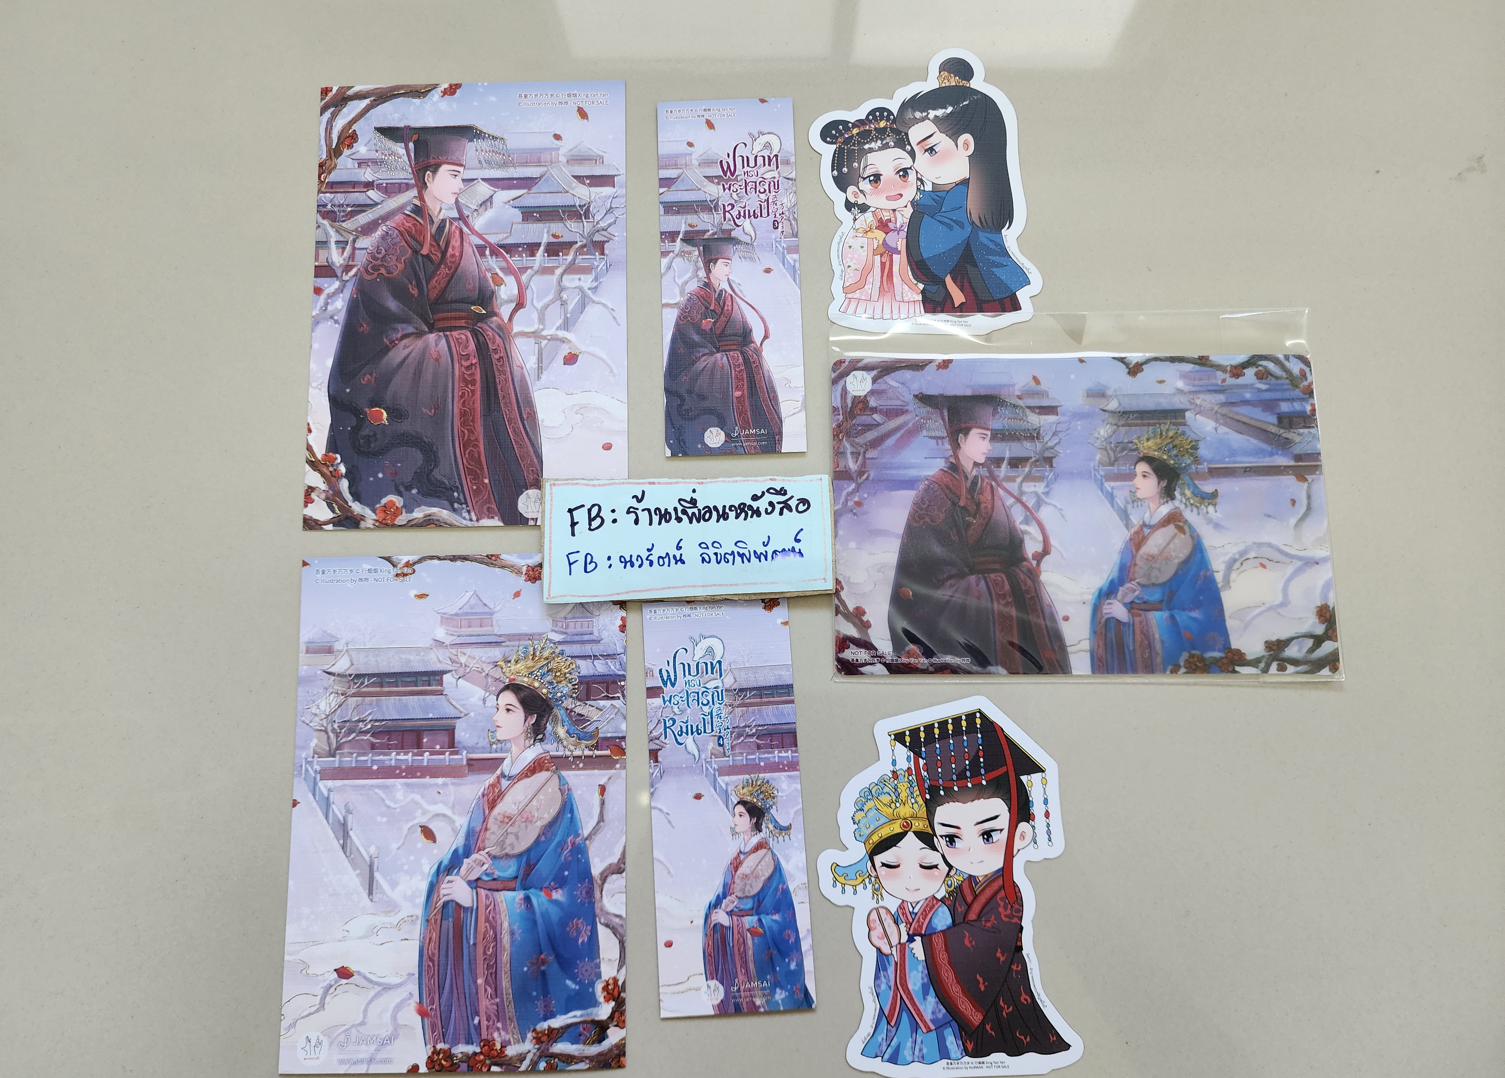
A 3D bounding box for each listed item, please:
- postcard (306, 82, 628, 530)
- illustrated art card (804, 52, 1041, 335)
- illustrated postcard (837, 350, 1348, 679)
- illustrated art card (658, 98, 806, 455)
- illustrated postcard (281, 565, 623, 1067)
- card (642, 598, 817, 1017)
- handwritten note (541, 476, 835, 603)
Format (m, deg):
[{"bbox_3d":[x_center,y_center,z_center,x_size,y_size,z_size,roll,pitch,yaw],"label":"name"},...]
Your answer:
[{"bbox_3d":[-0.093,-0.079,0.328,0.102,0.002,0.152,-1,82,0],"label":"postcard"},{"bbox_3d":[0.057,-0.117,0.333,0.076,0.002,0.102,-1,82,0],"label":"illustrated art card"},{"bbox_3d":[0.103,-0.008,0.317,0.156,0.002,0.102,0,82,0],"label":"illustrated postcard"},{"bbox_3d":[-0.007,-0.088,0.329,0.046,0.002,0.123,-2,82,0],"label":"illustrated art card"},{"bbox_3d":[-0.090,0.081,0.307,0.104,0.002,0.154,-1,82,0],"label":"illustrated postcard"},{"bbox_3d":[-0.008,0.080,0.304,0.046,0.002,0.123,-4,82,0],"label":"card"},{"bbox_3d":[-0.020,-0.001,0.315,0.091,0.005,0.038,-2,82,0],"label":"handwritten note"}]

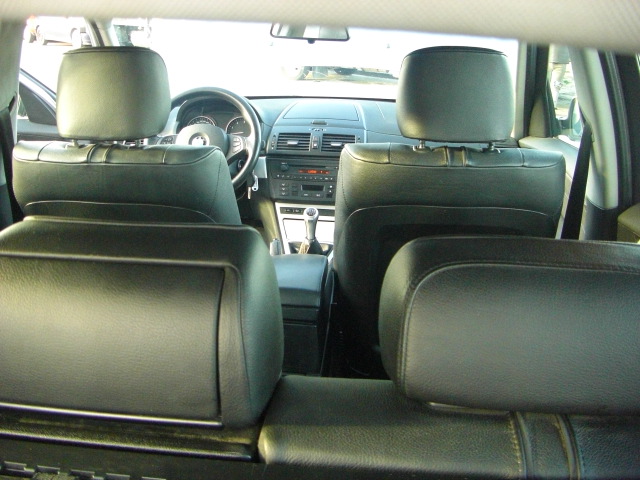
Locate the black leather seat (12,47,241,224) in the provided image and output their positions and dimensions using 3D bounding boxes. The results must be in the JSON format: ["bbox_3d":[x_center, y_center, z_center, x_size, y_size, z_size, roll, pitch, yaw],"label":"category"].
[{"bbox_3d":[-0.393,-0.046,2.028,0.530,1.060,0.770,2,21,4],"label":"black leather seat"}]

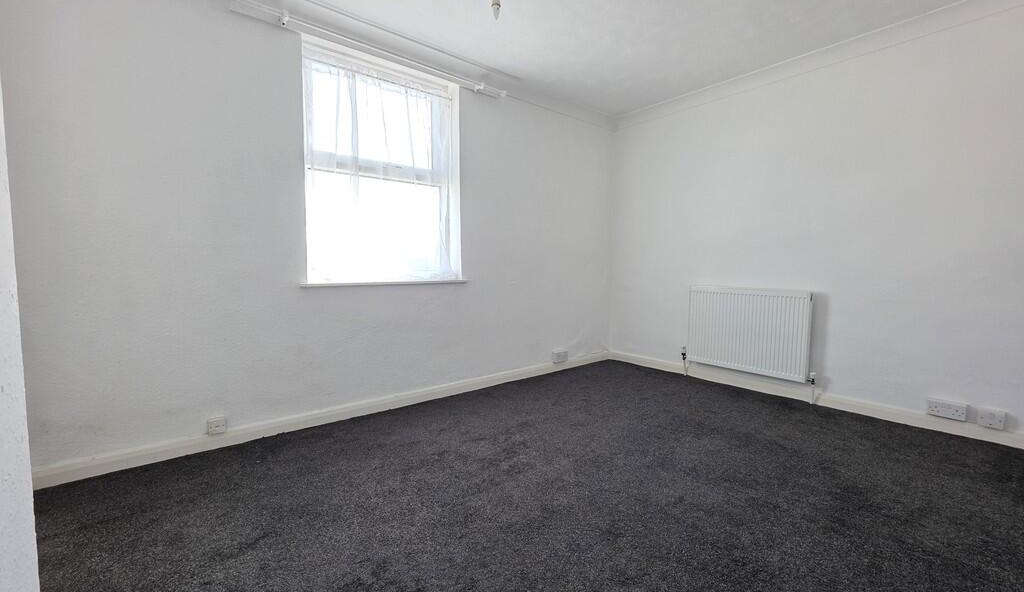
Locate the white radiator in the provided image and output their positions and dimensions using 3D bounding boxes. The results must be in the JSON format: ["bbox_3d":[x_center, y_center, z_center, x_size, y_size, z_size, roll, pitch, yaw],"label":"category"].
[{"bbox_3d":[1.716,0.249,2.843,0.085,0.602,0.785,-4,5,-41],"label":"white radiator"}]

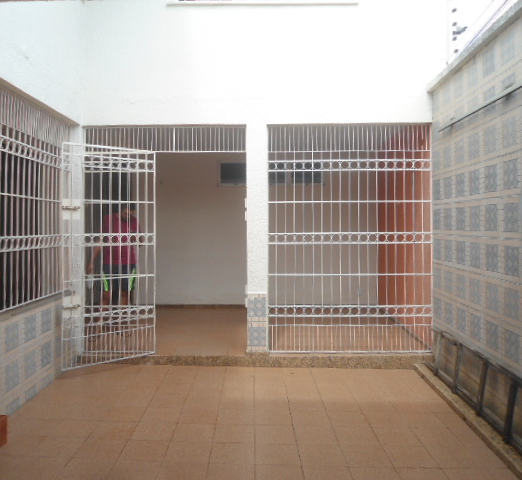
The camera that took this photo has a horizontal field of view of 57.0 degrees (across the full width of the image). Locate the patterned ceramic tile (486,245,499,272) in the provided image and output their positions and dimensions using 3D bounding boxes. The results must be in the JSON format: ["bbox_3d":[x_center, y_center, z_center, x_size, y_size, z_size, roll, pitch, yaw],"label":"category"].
[{"bbox_3d":[1.883,0.150,3.910,0.010,0.213,0.213,0,2,1],"label":"patterned ceramic tile"}]

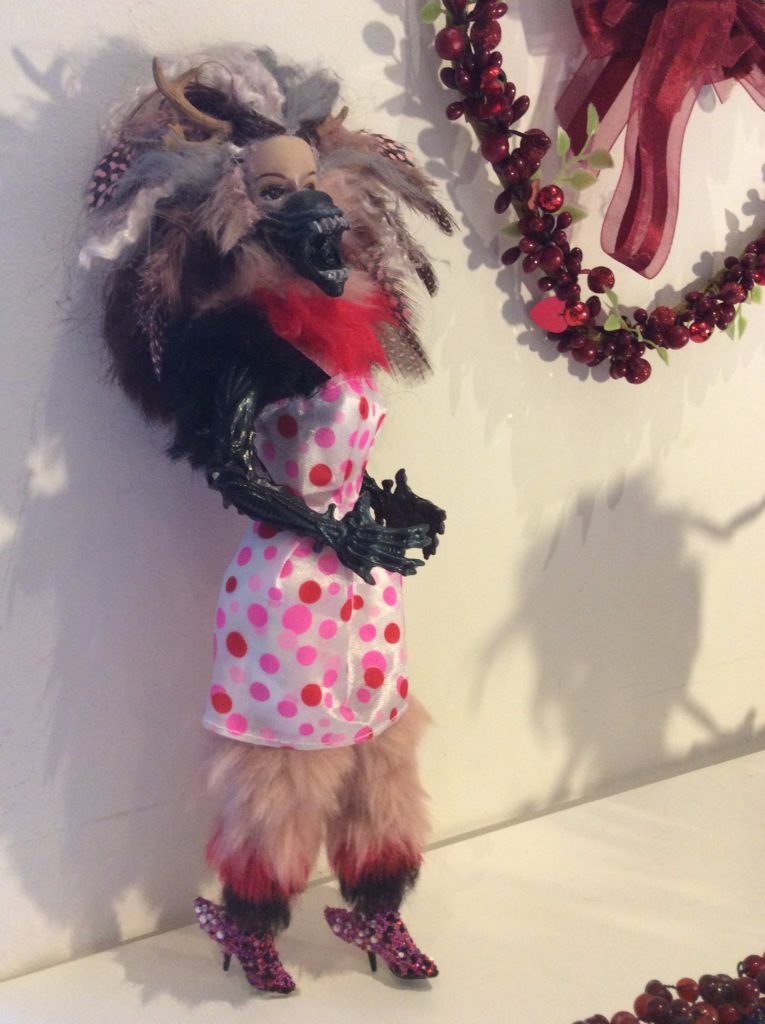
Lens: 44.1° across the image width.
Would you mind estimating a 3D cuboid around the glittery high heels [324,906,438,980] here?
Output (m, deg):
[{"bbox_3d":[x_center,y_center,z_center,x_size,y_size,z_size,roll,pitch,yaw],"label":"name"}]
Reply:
[{"bbox_3d":[0.000,0.154,0.341,0.041,0.026,0.015,3,12,12],"label":"glittery high heels"}]

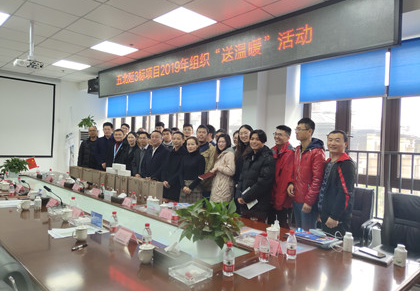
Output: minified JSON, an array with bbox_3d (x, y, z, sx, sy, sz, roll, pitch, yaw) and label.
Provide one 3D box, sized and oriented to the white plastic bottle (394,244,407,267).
[{"bbox_3d":[1.286,0.740,2.372,0.075,0.134,0.073,3,-1,29],"label":"white plastic bottle"}]

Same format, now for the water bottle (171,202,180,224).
[{"bbox_3d":[-0.326,0.640,3.348,0.063,0.178,0.063,3,-1,-5],"label":"water bottle"}]

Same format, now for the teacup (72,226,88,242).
[{"bbox_3d":[-0.946,0.639,2.573,0.112,0.108,0.086,2,-1,-20],"label":"teacup"}]

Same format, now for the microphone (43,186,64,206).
[{"bbox_3d":[-1.687,0.563,3.816,0.240,0.250,0.110,2,-1,-44],"label":"microphone"}]

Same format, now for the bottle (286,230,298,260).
[{"bbox_3d":[0.524,0.635,2.247,0.061,0.180,0.061,1,-1,13],"label":"bottle"}]

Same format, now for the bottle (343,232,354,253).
[{"bbox_3d":[0.967,0.673,2.454,0.068,0.130,0.068,1,-1,21],"label":"bottle"}]

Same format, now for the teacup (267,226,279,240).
[{"bbox_3d":[0.472,0.671,2.632,0.090,0.113,0.100,2,-1,-44],"label":"teacup"}]

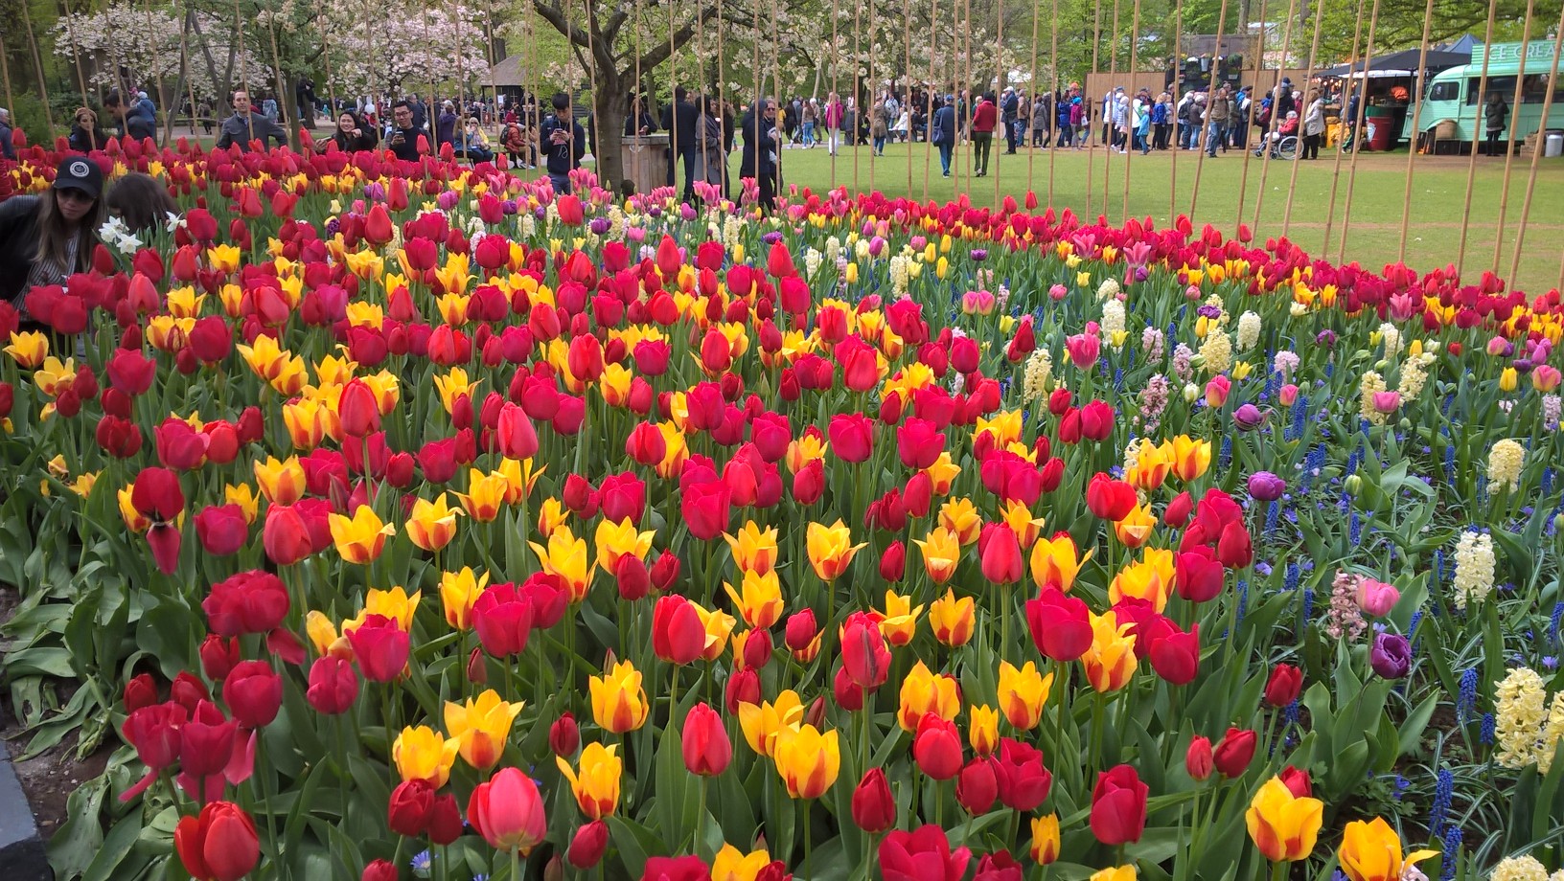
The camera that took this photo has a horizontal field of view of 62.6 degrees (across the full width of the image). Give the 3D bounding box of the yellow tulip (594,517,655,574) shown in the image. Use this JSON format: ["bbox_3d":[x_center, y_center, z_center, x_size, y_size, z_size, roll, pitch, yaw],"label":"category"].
[{"bbox_3d":[-0.218,0.147,1.780,0.083,0.077,0.073,0,15,0],"label":"yellow tulip"}]

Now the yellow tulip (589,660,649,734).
[{"bbox_3d":[-0.200,0.315,1.580,0.072,0.090,0.067,0,15,0],"label":"yellow tulip"}]

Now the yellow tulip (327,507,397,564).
[{"bbox_3d":[-0.613,0.138,1.880,0.093,0.085,0.084,-5,16,-18],"label":"yellow tulip"}]

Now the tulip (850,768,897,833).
[{"bbox_3d":[0.102,0.401,1.430,0.050,0.078,0.050,1,15,4],"label":"tulip"}]

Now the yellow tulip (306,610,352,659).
[{"bbox_3d":[-0.621,0.270,1.770,0.067,0.066,0.067,-6,16,-20],"label":"yellow tulip"}]

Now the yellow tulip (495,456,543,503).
[{"bbox_3d":[-0.415,0.064,2.030,0.079,0.070,0.073,0,15,0],"label":"yellow tulip"}]

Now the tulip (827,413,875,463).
[{"bbox_3d":[0.125,-0.003,2.350,0.087,0.089,0.087,1,15,3],"label":"tulip"}]

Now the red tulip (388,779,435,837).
[{"bbox_3d":[-0.420,0.417,1.460,0.052,0.069,0.052,-5,16,-17],"label":"red tulip"}]

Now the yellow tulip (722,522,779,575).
[{"bbox_3d":[-0.046,0.166,1.980,0.086,0.076,0.082,0,15,-1],"label":"yellow tulip"}]

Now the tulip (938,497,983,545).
[{"bbox_3d":[0.268,0.121,1.930,0.068,0.066,0.068,6,15,-1],"label":"tulip"}]

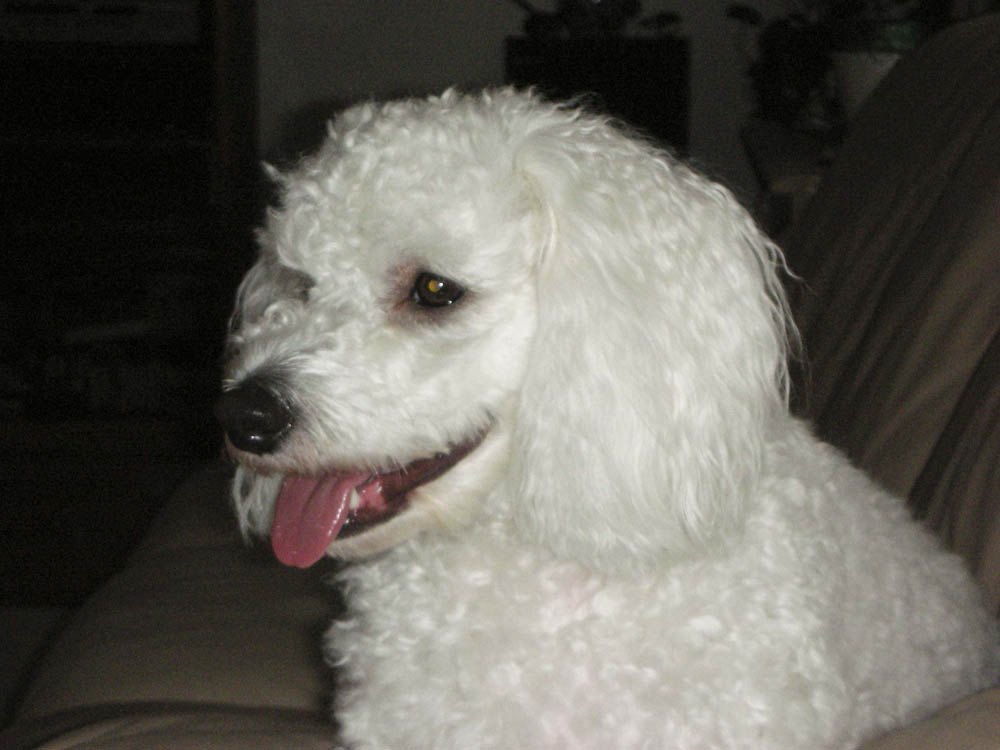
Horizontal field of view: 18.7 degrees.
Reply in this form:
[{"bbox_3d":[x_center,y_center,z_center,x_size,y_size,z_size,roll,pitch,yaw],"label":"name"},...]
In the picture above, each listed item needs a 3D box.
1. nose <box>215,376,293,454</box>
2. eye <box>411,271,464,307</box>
[{"bbox_3d":[-0.078,0.013,0.975,0.019,0.024,0.027,-6,9,-44],"label":"nose"},{"bbox_3d":[-0.021,-0.029,1.000,0.018,0.012,0.011,3,4,27],"label":"eye"}]

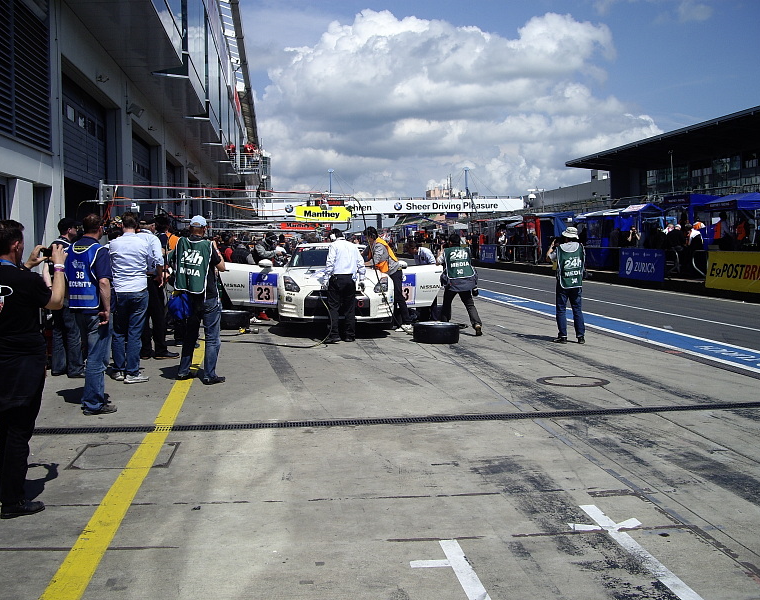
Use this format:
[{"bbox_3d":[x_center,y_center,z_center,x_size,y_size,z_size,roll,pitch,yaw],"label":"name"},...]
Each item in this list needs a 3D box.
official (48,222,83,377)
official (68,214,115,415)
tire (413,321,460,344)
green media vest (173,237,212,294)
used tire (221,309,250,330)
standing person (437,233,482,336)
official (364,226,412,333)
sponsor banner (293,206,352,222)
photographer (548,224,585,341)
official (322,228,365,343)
[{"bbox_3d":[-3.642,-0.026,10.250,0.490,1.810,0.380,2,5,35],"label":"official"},{"bbox_3d":[-2.677,0.115,8.150,0.470,1.800,0.360,1,4,22],"label":"official"},{"bbox_3d":[0.862,0.484,13.400,0.700,0.290,0.700,0,4,0],"label":"tire"},{"bbox_3d":[-2.071,-0.396,9.750,0.430,0.650,0.310,1,4,14],"label":"green media vest"},{"bbox_3d":[-2.638,0.356,15.600,0.700,0.300,0.700,-1,4,-7],"label":"used tire"},{"bbox_3d":[1.285,-0.271,14.200,0.680,1.680,0.600,-1,4,-12],"label":"standing person"},{"bbox_3d":[0.144,-0.327,14.850,0.750,1.720,0.550,1,4,15],"label":"official"},{"bbox_3d":[-1.603,-2.451,25.000,1.580,0.420,0.060,-1,4,-8],"label":"sponsor banner"},{"bbox_3d":[2.821,-0.239,13.250,0.540,1.720,0.450,-2,4,-18],"label":"photographer"},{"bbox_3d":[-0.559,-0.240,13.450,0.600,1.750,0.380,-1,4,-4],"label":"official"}]

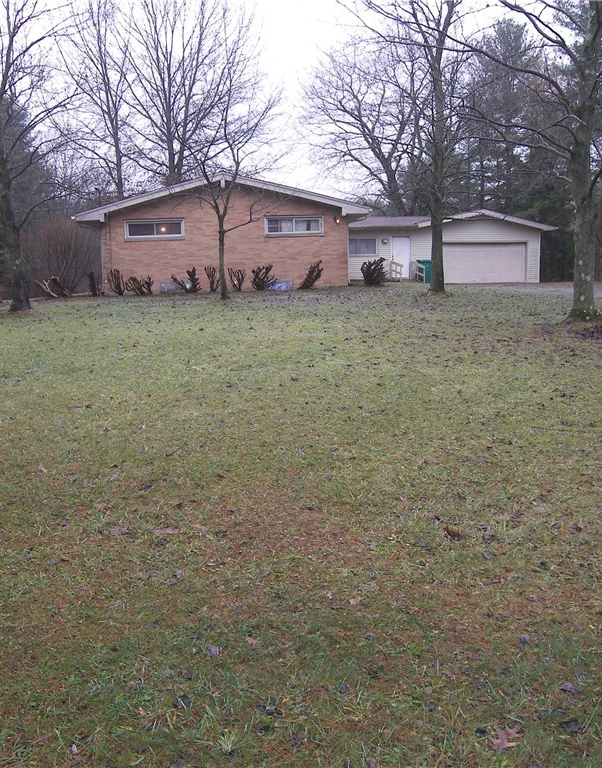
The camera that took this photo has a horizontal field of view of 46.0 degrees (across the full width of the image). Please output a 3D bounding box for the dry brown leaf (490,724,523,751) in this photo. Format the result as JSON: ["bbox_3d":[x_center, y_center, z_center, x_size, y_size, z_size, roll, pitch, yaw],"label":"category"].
[{"bbox_3d":[0.700,1.205,2.420,0.115,0.030,0.160,7,11,41],"label":"dry brown leaf"}]

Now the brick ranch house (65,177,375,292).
[{"bbox_3d":[-2.786,-6.312,33.132,11.203,4.396,13.000,0,6,2],"label":"brick ranch house"}]

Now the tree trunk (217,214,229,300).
[{"bbox_3d":[-2.624,-4.331,23.844,0.360,3.000,0.340,0,6,2],"label":"tree trunk"}]

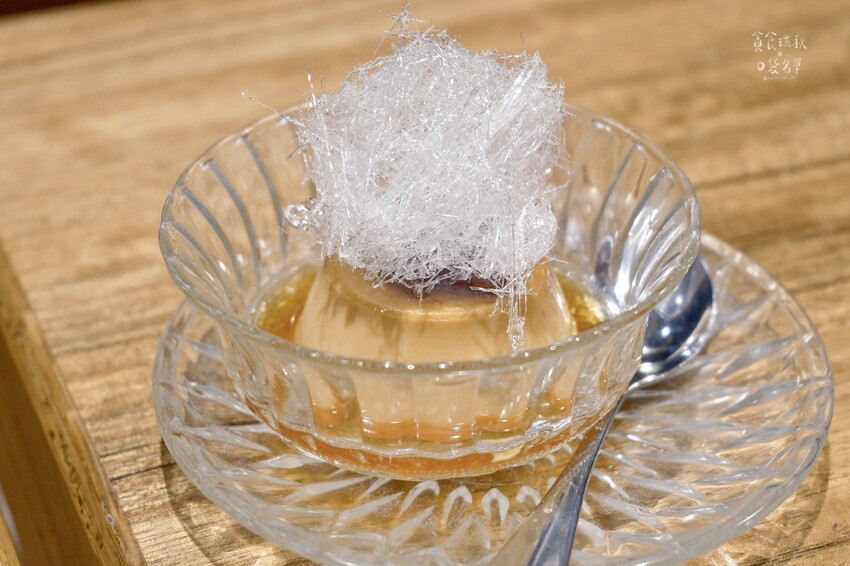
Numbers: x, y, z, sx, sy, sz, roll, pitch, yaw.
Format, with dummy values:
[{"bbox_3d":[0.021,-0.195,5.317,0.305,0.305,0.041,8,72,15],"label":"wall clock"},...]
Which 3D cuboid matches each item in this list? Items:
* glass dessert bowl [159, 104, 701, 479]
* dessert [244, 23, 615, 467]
[{"bbox_3d":[0.001,0.002,0.387,0.120,0.046,0.120,-1,34,0],"label":"glass dessert bowl"},{"bbox_3d":[0.001,-0.018,0.373,0.077,0.082,0.076,-1,34,0],"label":"dessert"}]

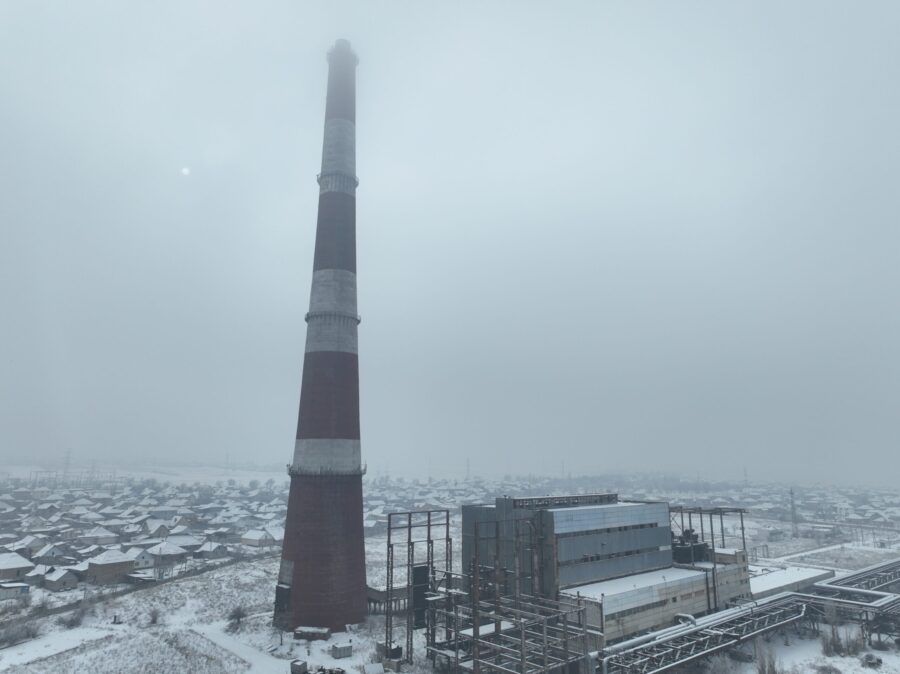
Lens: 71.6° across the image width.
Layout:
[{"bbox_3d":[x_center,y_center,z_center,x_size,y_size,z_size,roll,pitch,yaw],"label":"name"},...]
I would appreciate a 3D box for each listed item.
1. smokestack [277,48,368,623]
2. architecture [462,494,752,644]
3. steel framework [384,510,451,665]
[{"bbox_3d":[-35.295,-9.510,189.557,25.000,180.500,25.000,0,-12,0],"label":"smokestack"},{"bbox_3d":[47.969,64.864,185.737,78.040,32.780,43.990,10,-15,-40],"label":"architecture"},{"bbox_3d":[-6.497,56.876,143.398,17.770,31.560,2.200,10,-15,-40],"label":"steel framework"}]

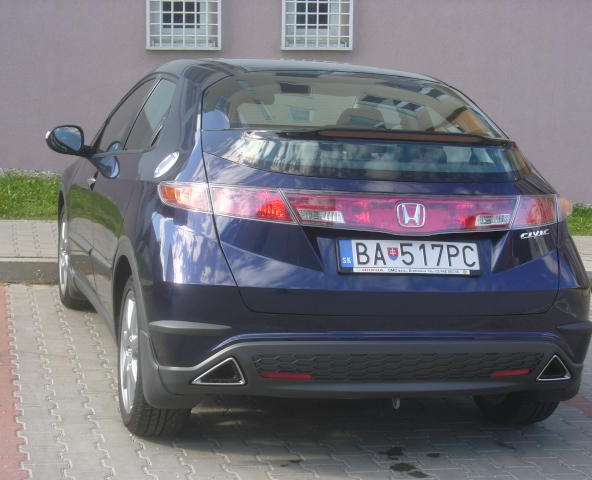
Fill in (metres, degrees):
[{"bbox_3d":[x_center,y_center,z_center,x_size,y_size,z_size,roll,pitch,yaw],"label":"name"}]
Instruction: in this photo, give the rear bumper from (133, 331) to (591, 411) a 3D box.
[{"bbox_3d":[0.334,0.458,4.604,1.700,0.310,0.400,1,7,-16],"label":"rear bumper"}]

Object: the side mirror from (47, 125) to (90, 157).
[{"bbox_3d":[-1.181,-0.506,6.599,0.230,0.170,0.130,1,7,-16],"label":"side mirror"}]

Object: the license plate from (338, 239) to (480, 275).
[{"bbox_3d":[0.400,0.061,4.473,0.525,0.120,0.030,1,-21,-16],"label":"license plate"}]

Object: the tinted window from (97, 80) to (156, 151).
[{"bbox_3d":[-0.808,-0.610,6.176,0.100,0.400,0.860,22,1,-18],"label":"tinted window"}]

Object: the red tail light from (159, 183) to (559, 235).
[{"bbox_3d":[0.336,-0.114,4.598,1.560,0.170,0.400,1,7,-16],"label":"red tail light"}]

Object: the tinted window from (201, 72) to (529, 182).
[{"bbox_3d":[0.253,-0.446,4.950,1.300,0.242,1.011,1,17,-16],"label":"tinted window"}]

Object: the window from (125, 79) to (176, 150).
[{"bbox_3d":[-0.591,-0.523,5.411,0.100,0.370,0.820,22,1,-18],"label":"window"}]

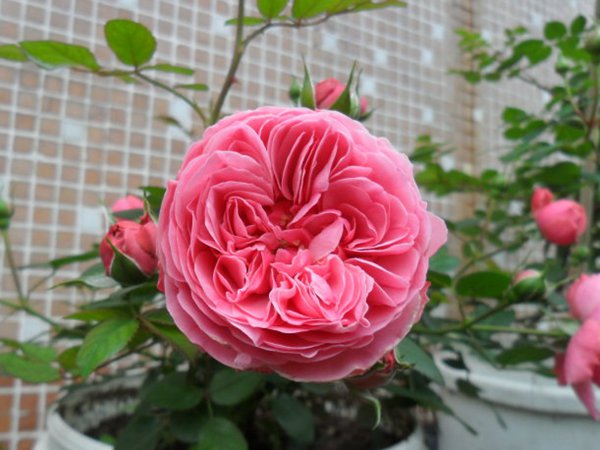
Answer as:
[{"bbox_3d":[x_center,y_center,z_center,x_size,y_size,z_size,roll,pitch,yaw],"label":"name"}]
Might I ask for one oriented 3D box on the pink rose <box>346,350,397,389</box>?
[{"bbox_3d":[0.036,0.070,0.235,0.024,0.025,0.024,21,25,-30],"label":"pink rose"}]

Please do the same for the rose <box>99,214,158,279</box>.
[{"bbox_3d":[-0.093,0.012,0.258,0.030,0.034,0.030,-16,18,0],"label":"rose"}]

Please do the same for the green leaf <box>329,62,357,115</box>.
[{"bbox_3d":[0.024,-0.077,0.265,0.014,0.031,0.007,21,-6,-11],"label":"green leaf"}]

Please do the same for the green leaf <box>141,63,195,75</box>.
[{"bbox_3d":[-0.088,-0.104,0.310,0.036,0.006,0.020,2,-12,-4],"label":"green leaf"}]

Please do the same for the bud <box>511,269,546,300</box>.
[{"bbox_3d":[0.195,0.051,0.400,0.023,0.027,0.023,36,6,0],"label":"bud"}]

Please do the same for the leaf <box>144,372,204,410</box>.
[{"bbox_3d":[-0.086,0.114,0.320,0.042,0.030,0.008,-5,-42,-6],"label":"leaf"}]

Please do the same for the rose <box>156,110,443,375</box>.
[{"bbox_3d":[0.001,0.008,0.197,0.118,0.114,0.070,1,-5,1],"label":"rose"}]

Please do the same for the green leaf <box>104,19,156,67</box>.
[{"bbox_3d":[-0.107,-0.115,0.295,0.033,0.035,0.006,-6,-23,-3],"label":"green leaf"}]

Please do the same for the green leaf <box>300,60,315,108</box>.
[{"bbox_3d":[0.004,-0.080,0.265,0.009,0.029,0.007,-8,-6,6],"label":"green leaf"}]

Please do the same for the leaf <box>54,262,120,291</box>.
[{"bbox_3d":[-0.126,0.030,0.275,0.036,0.007,0.018,-6,37,2],"label":"leaf"}]

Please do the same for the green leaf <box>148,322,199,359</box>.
[{"bbox_3d":[-0.070,0.064,0.260,0.038,0.020,0.007,20,-40,17],"label":"green leaf"}]

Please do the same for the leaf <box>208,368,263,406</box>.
[{"bbox_3d":[-0.052,0.130,0.375,0.046,0.031,0.006,-21,-32,-21],"label":"leaf"}]

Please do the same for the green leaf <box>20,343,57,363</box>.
[{"bbox_3d":[-0.207,0.101,0.370,0.032,0.022,0.005,7,-45,7],"label":"green leaf"}]

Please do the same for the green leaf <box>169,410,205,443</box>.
[{"bbox_3d":[-0.092,0.167,0.385,0.028,0.036,0.006,26,-36,21],"label":"green leaf"}]

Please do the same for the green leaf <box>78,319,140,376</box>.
[{"bbox_3d":[-0.106,0.068,0.260,0.022,0.043,0.006,29,-20,38],"label":"green leaf"}]

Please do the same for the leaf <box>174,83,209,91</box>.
[{"bbox_3d":[-0.066,-0.084,0.285,0.022,0.004,0.013,1,9,6],"label":"leaf"}]

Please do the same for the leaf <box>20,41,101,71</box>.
[{"bbox_3d":[-0.159,-0.112,0.310,0.055,0.008,0.025,19,-30,0],"label":"leaf"}]

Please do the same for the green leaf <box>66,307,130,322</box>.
[{"bbox_3d":[-0.114,0.051,0.265,0.036,0.004,0.018,-2,18,-6],"label":"green leaf"}]

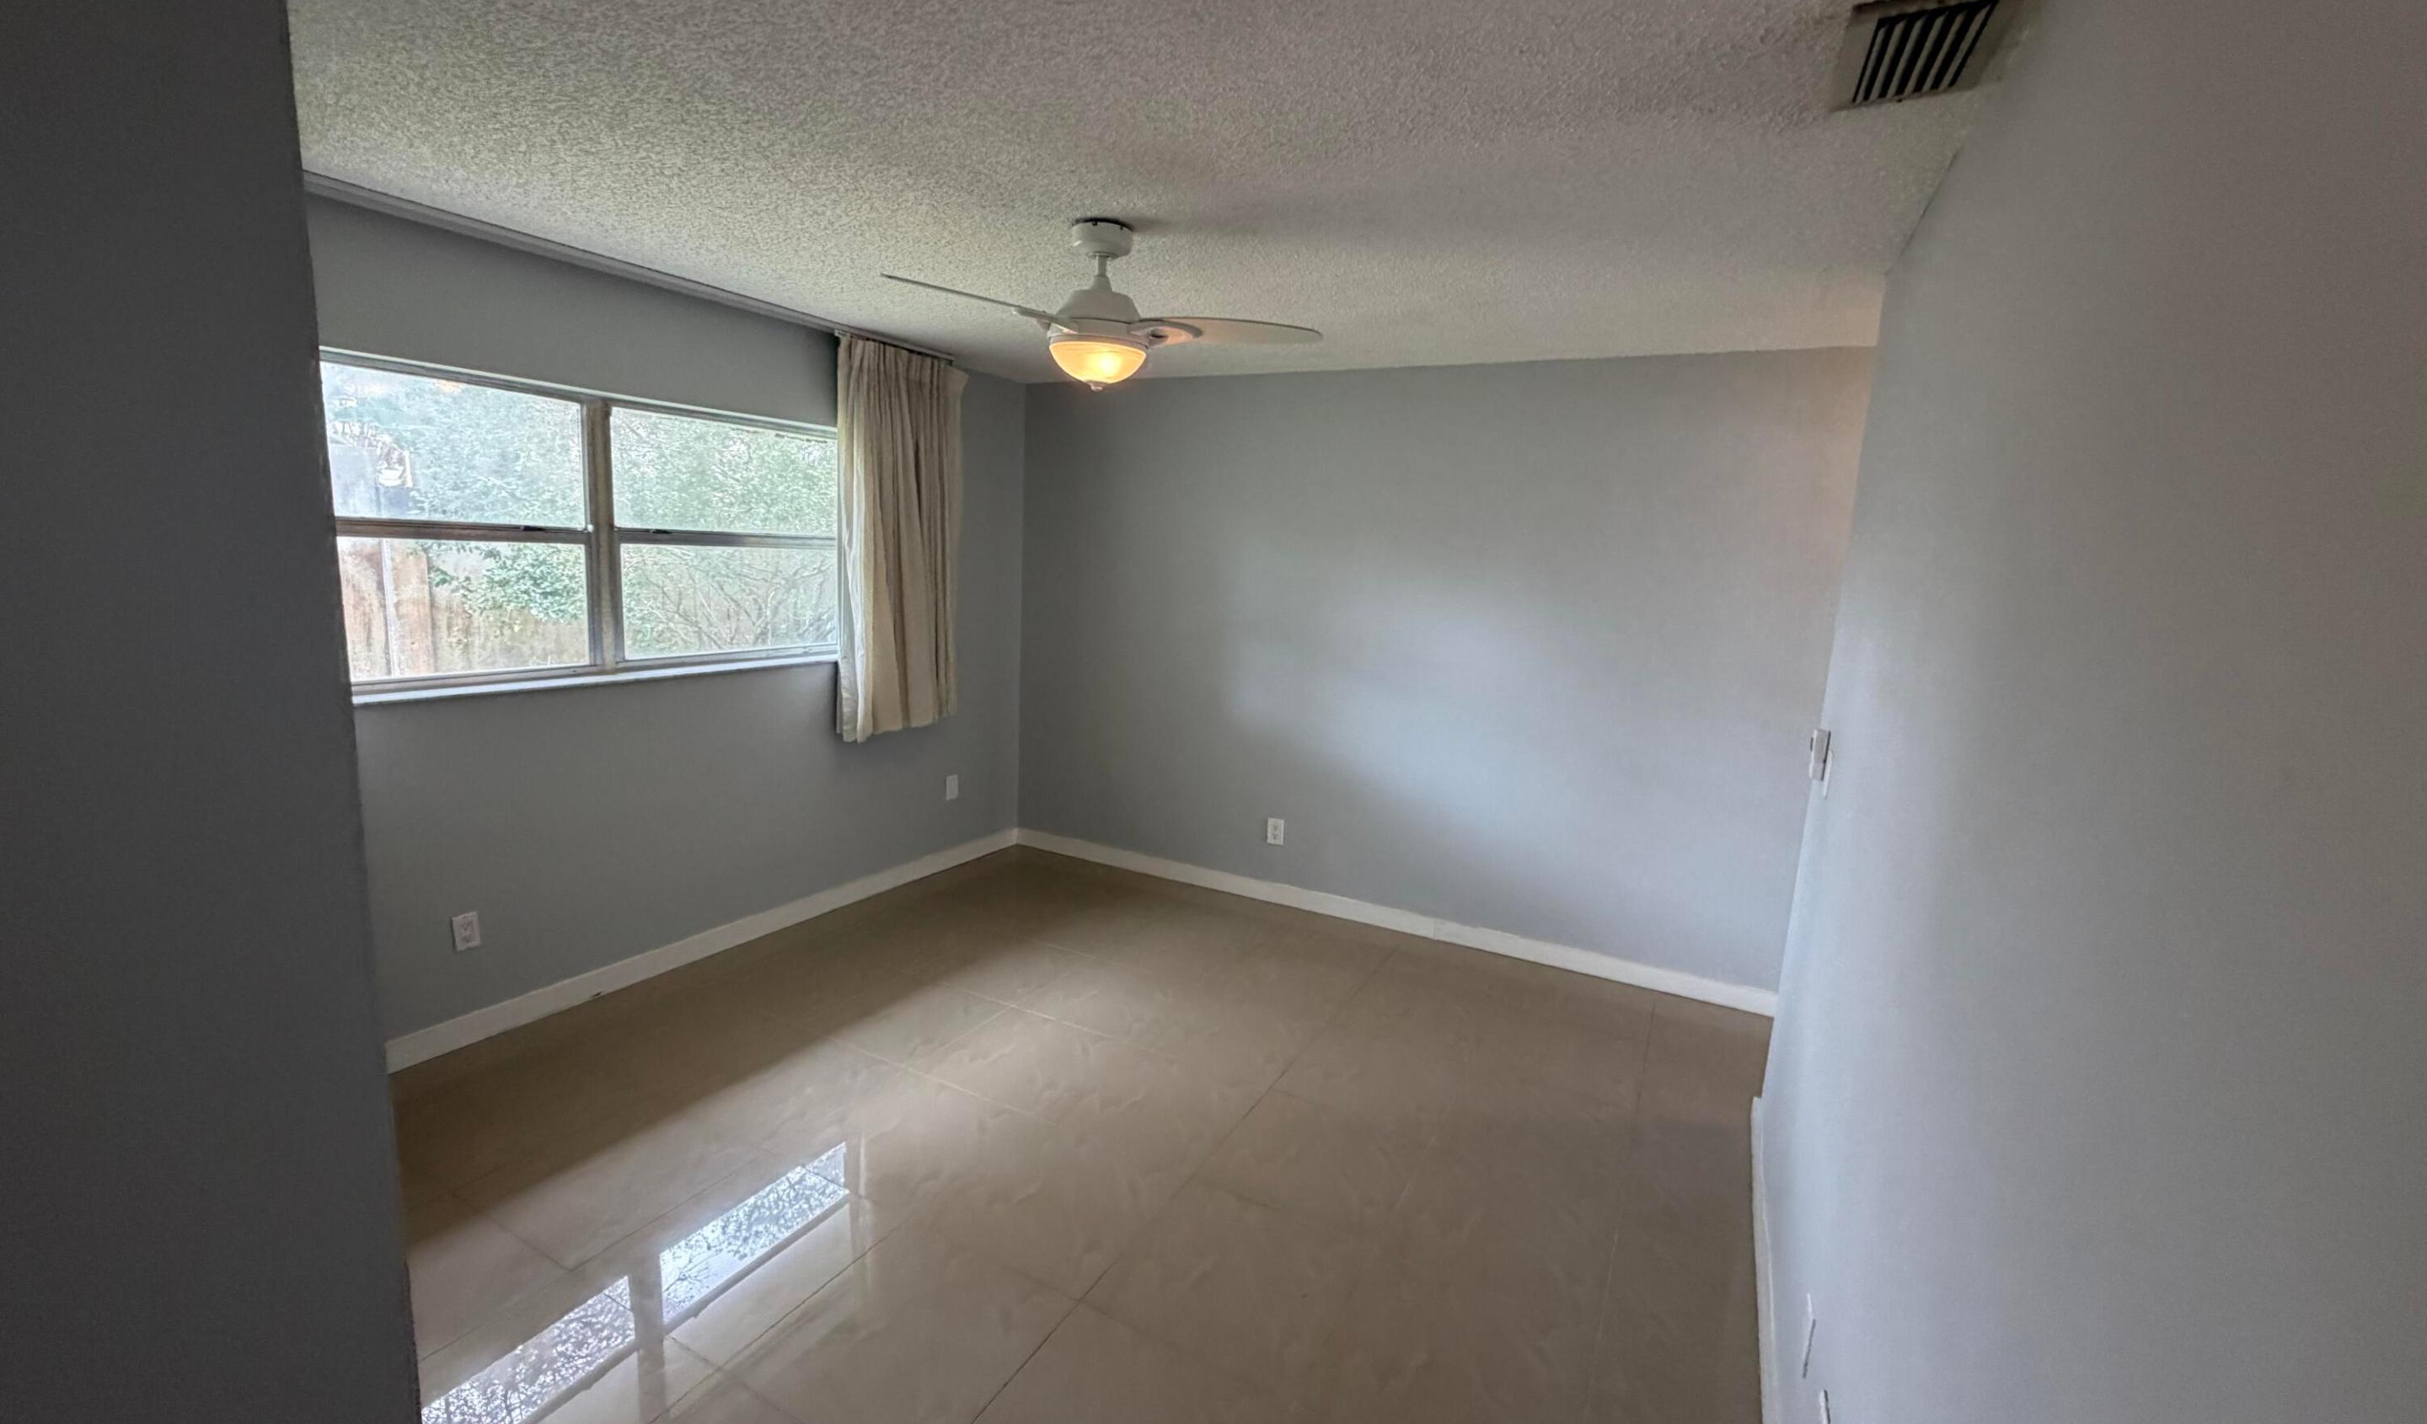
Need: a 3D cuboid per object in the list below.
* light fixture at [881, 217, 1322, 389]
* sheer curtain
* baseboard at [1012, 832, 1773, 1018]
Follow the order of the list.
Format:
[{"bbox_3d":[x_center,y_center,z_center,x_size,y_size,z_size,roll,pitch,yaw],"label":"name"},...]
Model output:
[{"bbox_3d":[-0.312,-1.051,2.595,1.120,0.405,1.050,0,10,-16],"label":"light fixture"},{"bbox_3d":[-1.337,-0.725,4.274,0.140,1.600,0.760,8,10,27],"label":"sheer curtain"},{"bbox_3d":[0.542,0.898,4.539,3.620,0.090,0.016,8,10,27],"label":"baseboard"}]

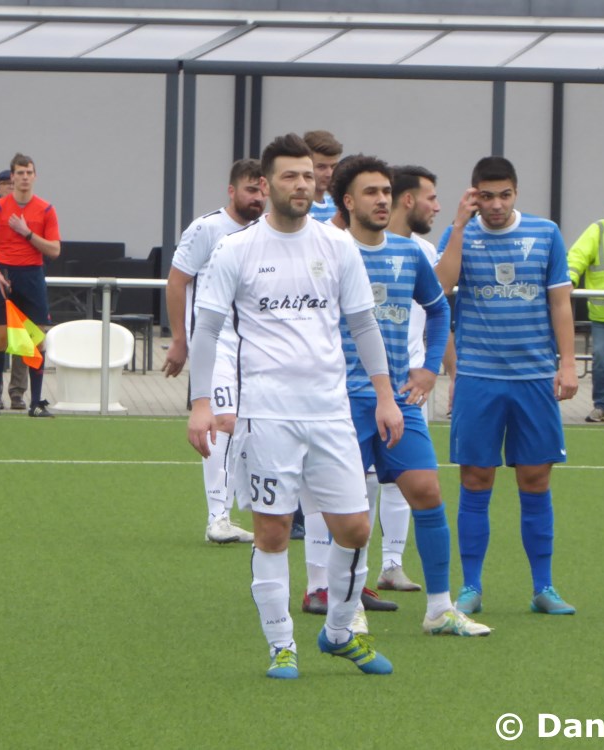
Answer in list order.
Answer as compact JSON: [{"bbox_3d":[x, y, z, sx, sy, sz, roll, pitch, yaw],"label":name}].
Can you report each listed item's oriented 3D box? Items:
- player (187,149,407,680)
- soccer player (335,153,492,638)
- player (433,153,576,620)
[{"bbox_3d":[-0.022,0.095,33.708,0.640,1.808,0.460,1,1,-18],"label":"player"},{"bbox_3d":[0.395,0.067,37.174,0.540,1.762,0.420,1,1,-30],"label":"soccer player"},{"bbox_3d":[0.802,0.033,39.303,0.550,1.773,0.400,1,1,-8],"label":"player"}]

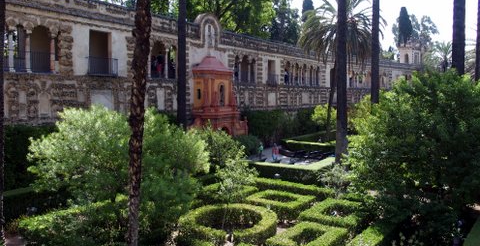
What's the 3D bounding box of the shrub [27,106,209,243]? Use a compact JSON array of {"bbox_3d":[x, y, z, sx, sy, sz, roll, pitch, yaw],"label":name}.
[{"bbox_3d":[-6.146,1.938,19.481,8.500,5.530,7.200,-1,4,-17],"label":"shrub"}]

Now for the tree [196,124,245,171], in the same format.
[{"bbox_3d":[-1.569,2.052,29.714,4.000,3.880,3.700,0,4,0],"label":"tree"}]

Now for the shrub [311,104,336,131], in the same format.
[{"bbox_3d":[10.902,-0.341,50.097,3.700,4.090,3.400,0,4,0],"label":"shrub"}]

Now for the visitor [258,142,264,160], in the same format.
[{"bbox_3d":[2.045,2.631,37.272,0.420,1.680,0.500,3,5,41],"label":"visitor"}]

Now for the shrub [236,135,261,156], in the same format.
[{"bbox_3d":[0.844,2.234,38.548,2.800,2.290,2.600,0,4,0],"label":"shrub"}]

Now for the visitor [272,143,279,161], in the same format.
[{"bbox_3d":[3.390,2.676,36.774,0.520,1.660,0.420,-1,4,-17],"label":"visitor"}]

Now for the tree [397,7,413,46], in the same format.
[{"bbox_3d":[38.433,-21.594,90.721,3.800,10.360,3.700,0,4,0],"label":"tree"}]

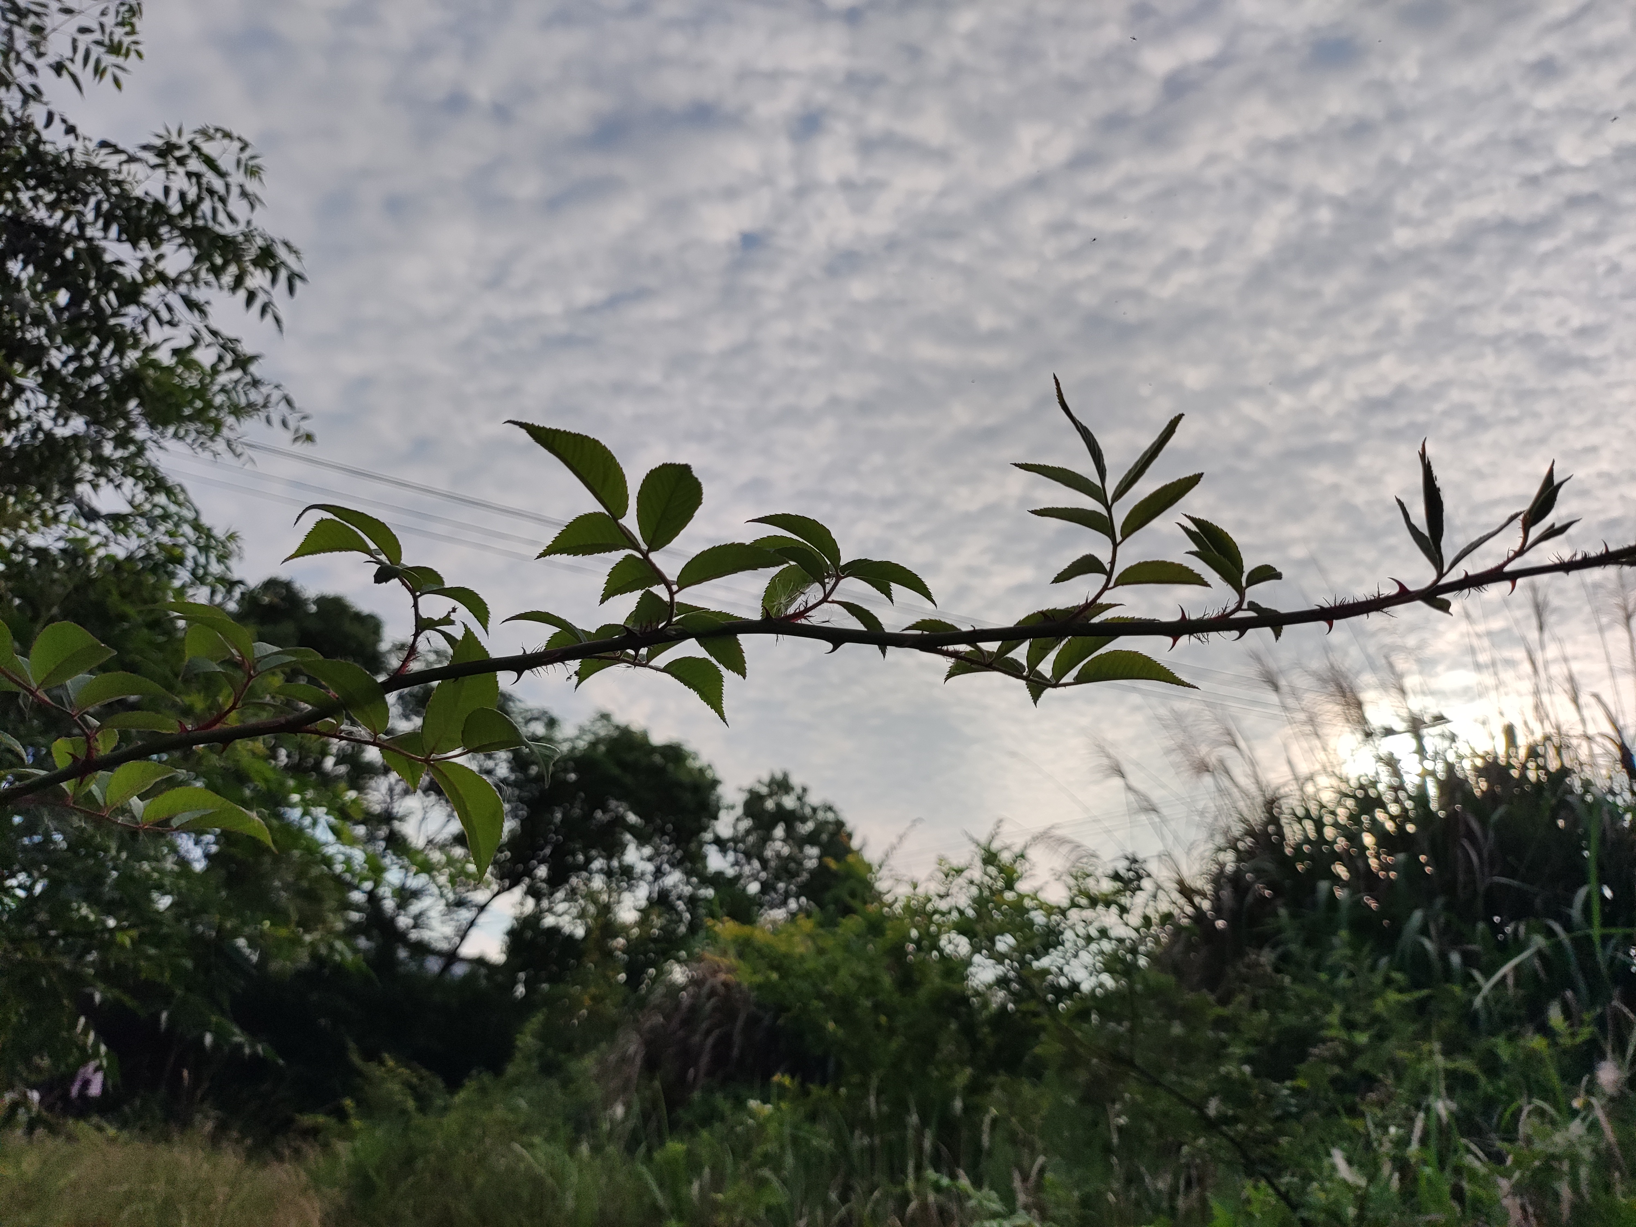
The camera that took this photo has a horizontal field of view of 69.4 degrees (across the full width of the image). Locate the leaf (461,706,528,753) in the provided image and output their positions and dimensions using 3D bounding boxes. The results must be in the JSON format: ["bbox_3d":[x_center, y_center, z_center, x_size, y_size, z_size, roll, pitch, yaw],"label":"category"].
[{"bbox_3d":[-0.108,0.040,0.400,0.023,0.005,0.013,-8,-34,-9],"label":"leaf"}]

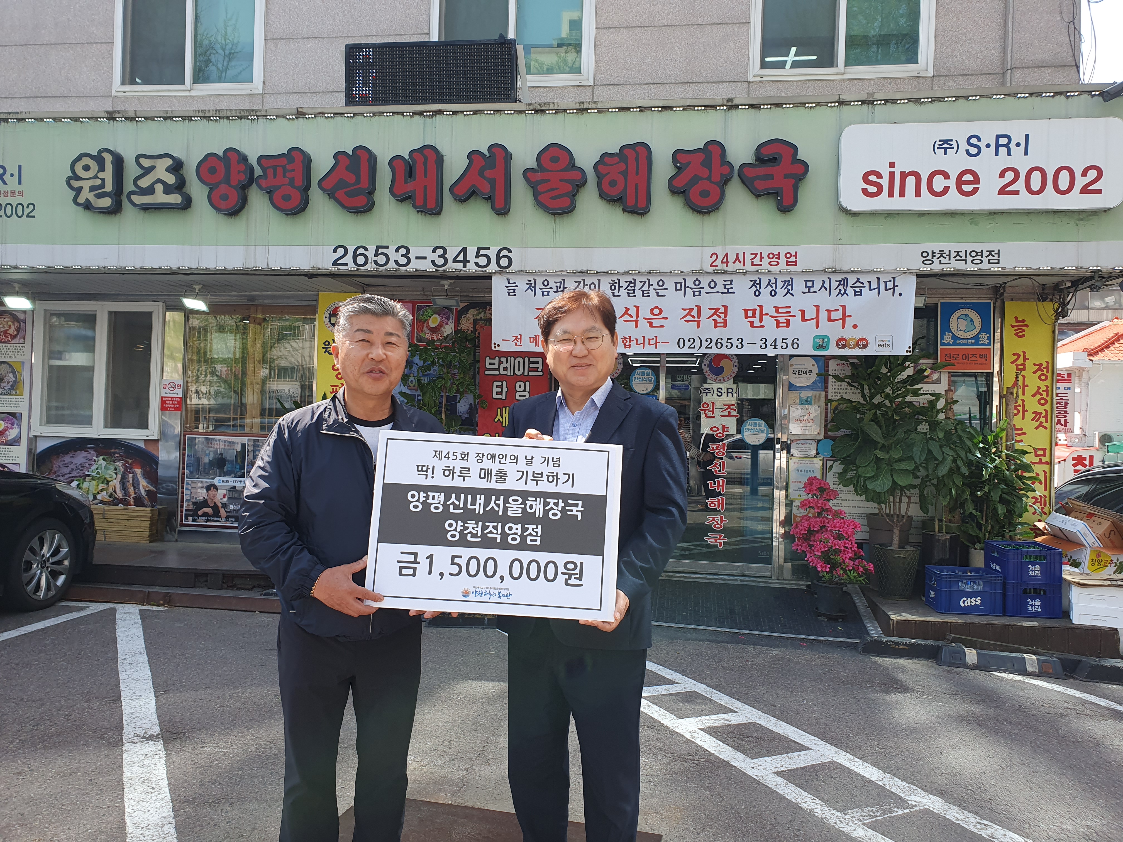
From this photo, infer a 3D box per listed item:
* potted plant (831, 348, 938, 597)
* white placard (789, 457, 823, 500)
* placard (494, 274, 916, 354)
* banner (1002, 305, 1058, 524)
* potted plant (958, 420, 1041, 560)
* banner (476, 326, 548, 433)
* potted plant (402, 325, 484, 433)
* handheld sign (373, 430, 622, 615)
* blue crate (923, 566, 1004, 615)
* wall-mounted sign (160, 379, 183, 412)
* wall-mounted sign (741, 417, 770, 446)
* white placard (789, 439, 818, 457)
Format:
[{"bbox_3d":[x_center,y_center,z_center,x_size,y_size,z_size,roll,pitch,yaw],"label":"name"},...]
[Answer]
[{"bbox_3d":[2.532,0.417,6.672,0.780,1.925,0.700,1,0,8],"label":"potted plant"},{"bbox_3d":[2.069,0.491,7.130,0.270,0.360,0.020,1,0,8],"label":"white placard"},{"bbox_3d":[0.992,-0.786,6.208,3.055,0.572,0.020,2,-1,8],"label":"placard"},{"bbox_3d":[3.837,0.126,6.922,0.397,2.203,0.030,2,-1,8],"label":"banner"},{"bbox_3d":[3.396,0.697,6.574,0.570,1.401,0.540,1,0,8],"label":"potted plant"},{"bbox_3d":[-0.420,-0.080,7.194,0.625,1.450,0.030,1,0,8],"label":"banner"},{"bbox_3d":[-1.016,0.222,6.992,0.720,2.024,0.660,1,0,8],"label":"potted plant"},{"bbox_3d":[-0.160,0.250,2.035,0.594,0.420,0.015,3,-6,2],"label":"handheld sign"},{"bbox_3d":[3.003,1.269,6.316,0.443,0.288,0.350,2,-1,8],"label":"blue crate"},{"bbox_3d":[-3.695,-0.237,8.000,0.205,0.300,0.012,2,-1,8],"label":"wall-mounted sign"},{"bbox_3d":[1.663,0.092,7.220,0.235,0.230,0.010,1,0,8],"label":"wall-mounted sign"},{"bbox_3d":[2.066,0.235,7.186,0.218,0.142,0.015,2,-1,8],"label":"white placard"}]

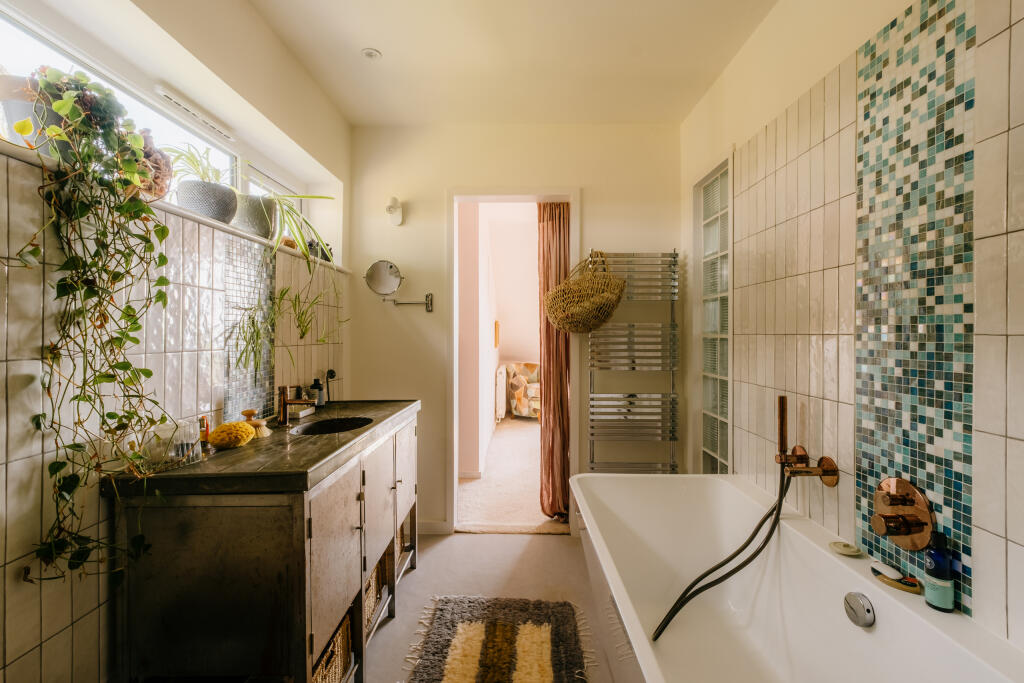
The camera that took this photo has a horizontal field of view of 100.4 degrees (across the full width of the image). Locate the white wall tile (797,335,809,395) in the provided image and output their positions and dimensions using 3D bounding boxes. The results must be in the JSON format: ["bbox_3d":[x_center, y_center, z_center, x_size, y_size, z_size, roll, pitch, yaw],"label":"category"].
[{"bbox_3d":[1.017,0.081,1.478,0.010,0.204,0.062,0,1,0],"label":"white wall tile"}]

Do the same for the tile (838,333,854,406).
[{"bbox_3d":[0.981,0.081,1.246,0.010,0.200,0.060,0,0,0],"label":"tile"}]

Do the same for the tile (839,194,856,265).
[{"bbox_3d":[0.992,-0.325,1.258,0.009,0.202,0.062,0,0,0],"label":"tile"}]

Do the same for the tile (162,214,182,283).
[{"bbox_3d":[-0.997,-0.272,1.251,0.009,0.202,0.060,0,0,1],"label":"tile"}]

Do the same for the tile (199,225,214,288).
[{"bbox_3d":[-0.994,-0.274,1.379,0.009,0.202,0.062,0,0,1],"label":"tile"}]

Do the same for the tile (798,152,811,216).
[{"bbox_3d":[0.999,-0.534,1.451,0.010,0.202,0.062,0,1,0],"label":"tile"}]

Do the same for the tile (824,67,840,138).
[{"bbox_3d":[0.985,-0.730,1.303,0.010,0.200,0.060,0,0,0],"label":"tile"}]

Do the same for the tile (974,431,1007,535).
[{"bbox_3d":[1.016,0.297,0.905,0.010,0.204,0.062,0,1,0],"label":"tile"}]

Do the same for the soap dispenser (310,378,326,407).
[{"bbox_3d":[-0.899,0.239,1.989,0.050,0.133,0.056,0,0,6],"label":"soap dispenser"}]

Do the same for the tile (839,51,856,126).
[{"bbox_3d":[0.985,-0.729,1.240,0.010,0.200,0.060,0,0,0],"label":"tile"}]

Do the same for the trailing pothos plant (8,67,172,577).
[{"bbox_3d":[-0.946,-0.064,0.994,0.300,1.060,0.400,0,1,1],"label":"trailing pothos plant"}]

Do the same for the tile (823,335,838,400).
[{"bbox_3d":[1.002,0.083,1.334,0.010,0.202,0.062,0,1,0],"label":"tile"}]

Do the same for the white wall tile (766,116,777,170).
[{"bbox_3d":[1.017,-0.752,1.653,0.010,0.204,0.062,0,1,0],"label":"white wall tile"}]

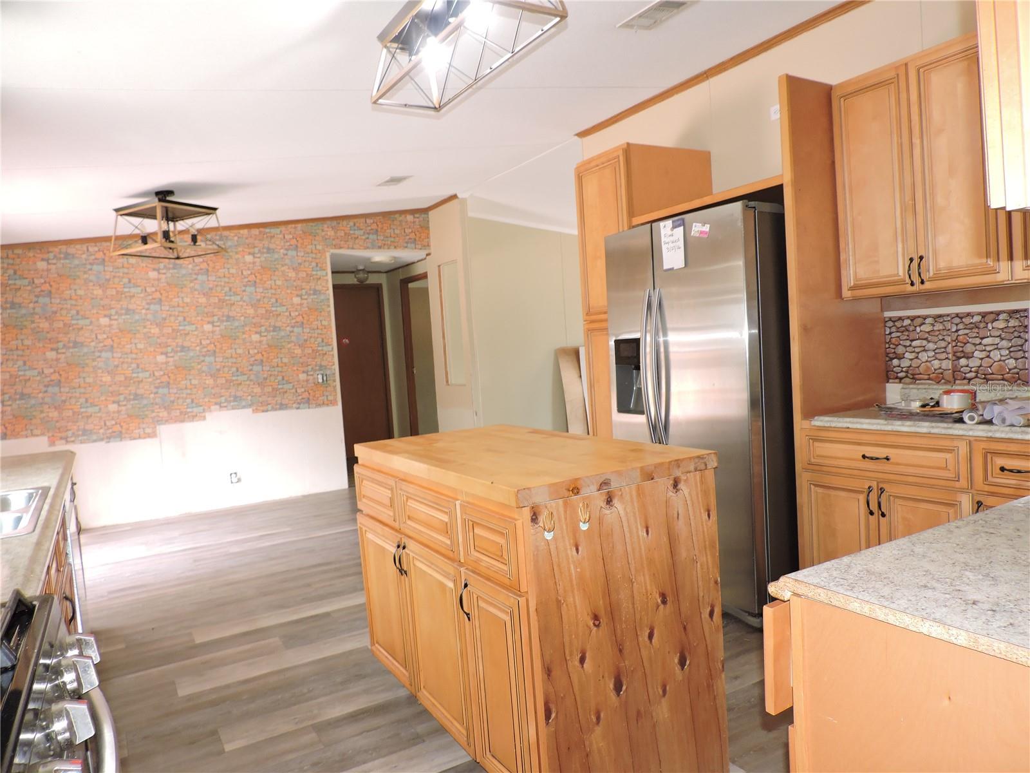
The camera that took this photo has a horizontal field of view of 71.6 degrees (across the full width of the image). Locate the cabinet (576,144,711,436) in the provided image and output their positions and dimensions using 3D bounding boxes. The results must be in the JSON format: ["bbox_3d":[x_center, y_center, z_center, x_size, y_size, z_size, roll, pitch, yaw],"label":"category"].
[{"bbox_3d":[0.818,-0.179,4.263,0.645,2.307,0.474,-6,4,-32],"label":"cabinet"}]

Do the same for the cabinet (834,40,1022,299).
[{"bbox_3d":[1.760,-0.863,2.935,0.345,0.926,0.738,-6,4,-32],"label":"cabinet"}]

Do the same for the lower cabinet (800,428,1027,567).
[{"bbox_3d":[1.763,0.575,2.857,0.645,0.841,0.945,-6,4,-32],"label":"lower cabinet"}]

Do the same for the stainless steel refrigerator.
[{"bbox_3d":[1.089,0.089,3.594,0.870,1.813,0.887,-6,4,-32],"label":"stainless steel refrigerator"}]

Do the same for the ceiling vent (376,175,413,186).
[{"bbox_3d":[-0.946,-1.608,5.609,0.195,0.025,0.315,-14,7,-31],"label":"ceiling vent"}]

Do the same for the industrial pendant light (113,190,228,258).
[{"bbox_3d":[-2.264,-1.071,4.657,0.490,0.410,0.490,-2,4,28],"label":"industrial pendant light"}]

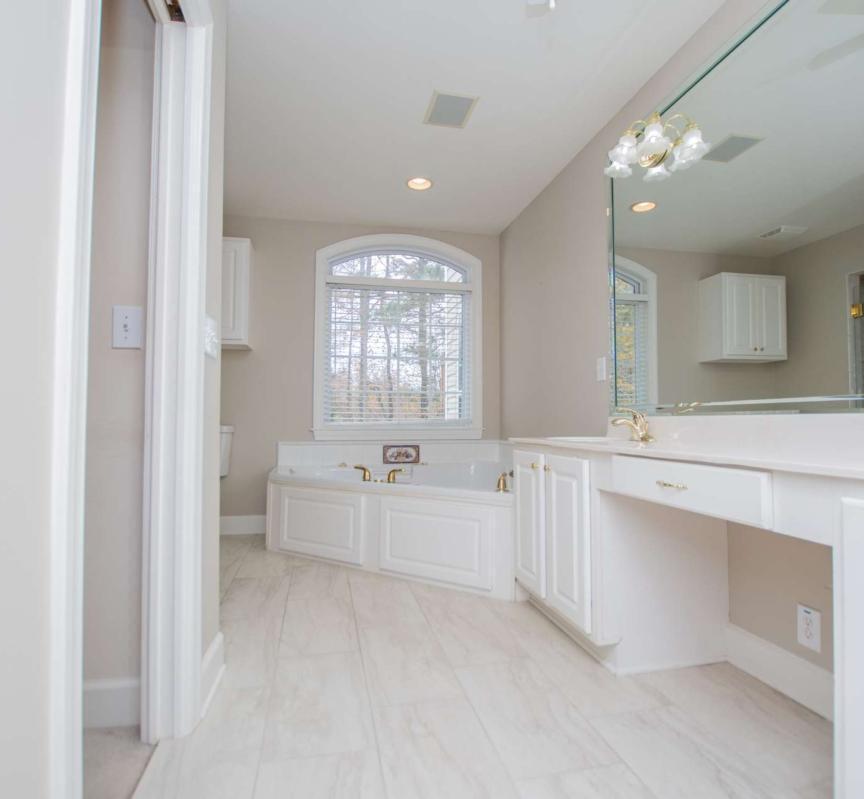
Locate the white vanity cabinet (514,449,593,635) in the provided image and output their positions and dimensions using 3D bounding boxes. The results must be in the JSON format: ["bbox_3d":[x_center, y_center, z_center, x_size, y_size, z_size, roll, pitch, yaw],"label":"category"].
[{"bbox_3d":[0.737,0.576,2.151,0.530,0.720,0.760,0,-3,-12],"label":"white vanity cabinet"}]

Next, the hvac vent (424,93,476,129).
[{"bbox_3d":[0.091,-1.456,2.541,0.225,0.020,0.265,0,-3,-12],"label":"hvac vent"}]

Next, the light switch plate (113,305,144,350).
[{"bbox_3d":[-0.891,-0.210,1.451,0.076,0.122,0.012,0,-3,-12],"label":"light switch plate"}]

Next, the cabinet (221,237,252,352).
[{"bbox_3d":[-1.677,-0.765,3.644,0.700,0.770,0.290,0,-3,-12],"label":"cabinet"}]

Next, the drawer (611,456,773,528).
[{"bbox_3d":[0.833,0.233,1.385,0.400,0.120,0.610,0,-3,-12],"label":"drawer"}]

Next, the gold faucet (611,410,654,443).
[{"bbox_3d":[0.859,0.118,2.163,0.175,0.135,0.140,0,-3,-12],"label":"gold faucet"}]

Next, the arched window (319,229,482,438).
[{"bbox_3d":[-0.253,-0.519,4.100,1.380,1.680,0.110,0,-3,-12],"label":"arched window"}]

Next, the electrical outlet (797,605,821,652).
[{"bbox_3d":[1.145,0.700,1.527,0.012,0.118,0.075,0,-3,-12],"label":"electrical outlet"}]

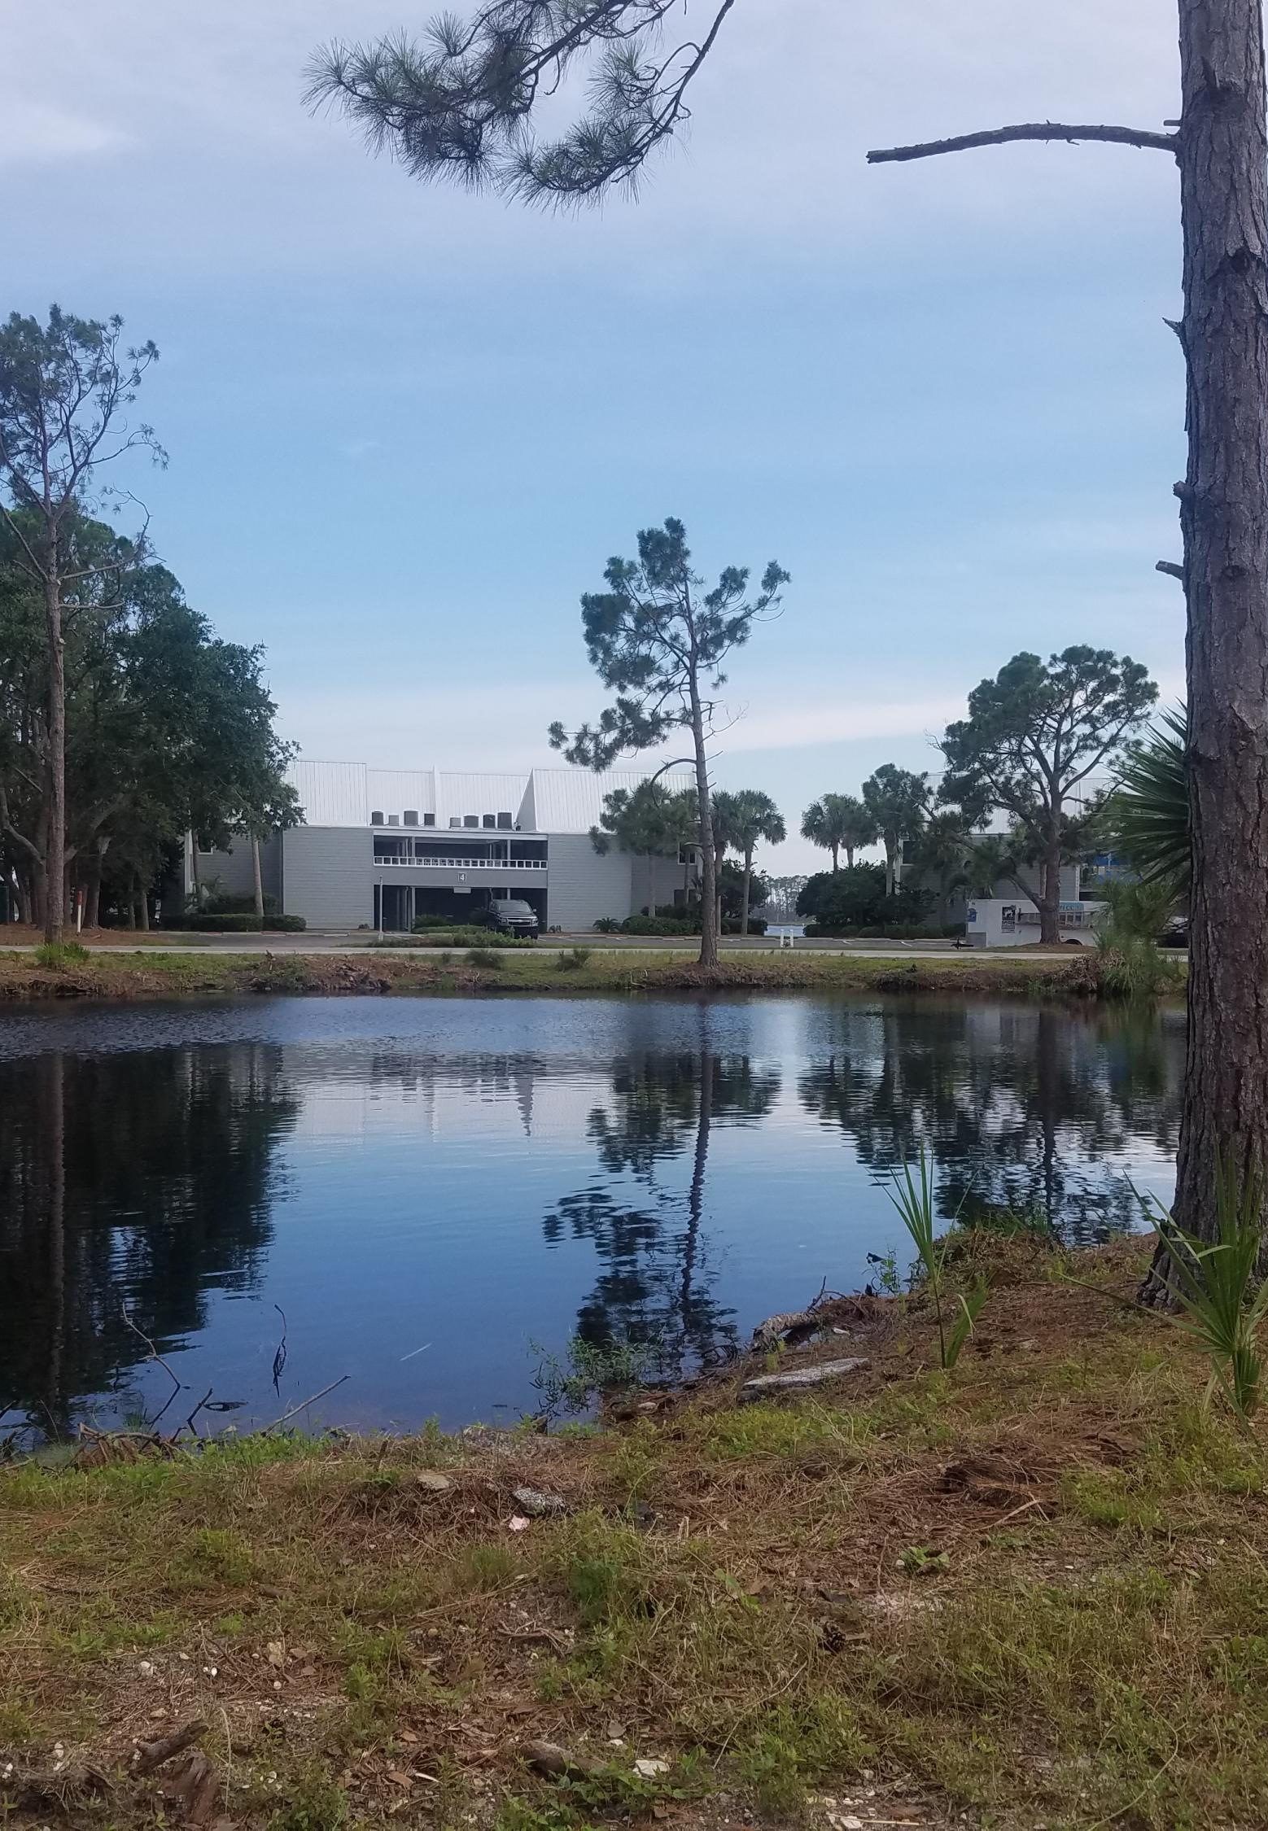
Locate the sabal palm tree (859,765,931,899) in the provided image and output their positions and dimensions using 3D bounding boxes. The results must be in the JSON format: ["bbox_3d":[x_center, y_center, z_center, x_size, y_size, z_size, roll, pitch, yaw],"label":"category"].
[{"bbox_3d":[13.680,-3.399,96.000,3.690,8.880,3.500,1,0,0],"label":"sabal palm tree"}]

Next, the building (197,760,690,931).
[{"bbox_3d":[-11.200,-3.740,104.300,26.800,8.800,14.000,0,0,-17],"label":"building"}]

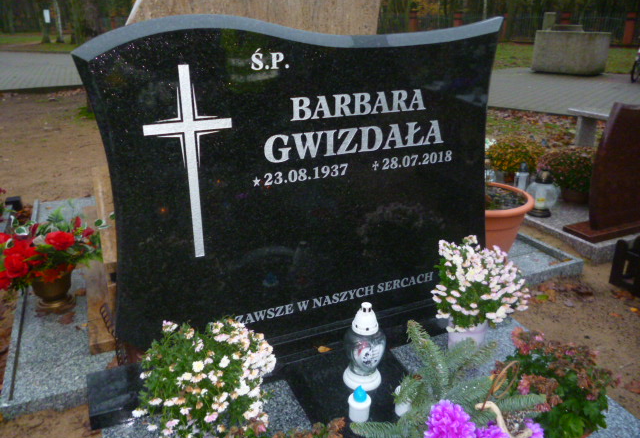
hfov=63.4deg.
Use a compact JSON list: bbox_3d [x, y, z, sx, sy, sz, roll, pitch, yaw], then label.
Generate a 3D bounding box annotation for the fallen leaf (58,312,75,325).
[{"bbox_3d":[-0.804,0.309,1.639,0.047,0.012,0.073,1,22,0],"label":"fallen leaf"}]

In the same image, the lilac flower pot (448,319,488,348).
[{"bbox_3d":[0.414,0.334,1.436,0.111,0.100,0.111,0,22,0],"label":"lilac flower pot"}]

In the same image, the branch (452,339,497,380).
[{"bbox_3d":[0.392,0.357,1.310,0.173,0.053,0.053,-17,29,-37],"label":"branch"}]

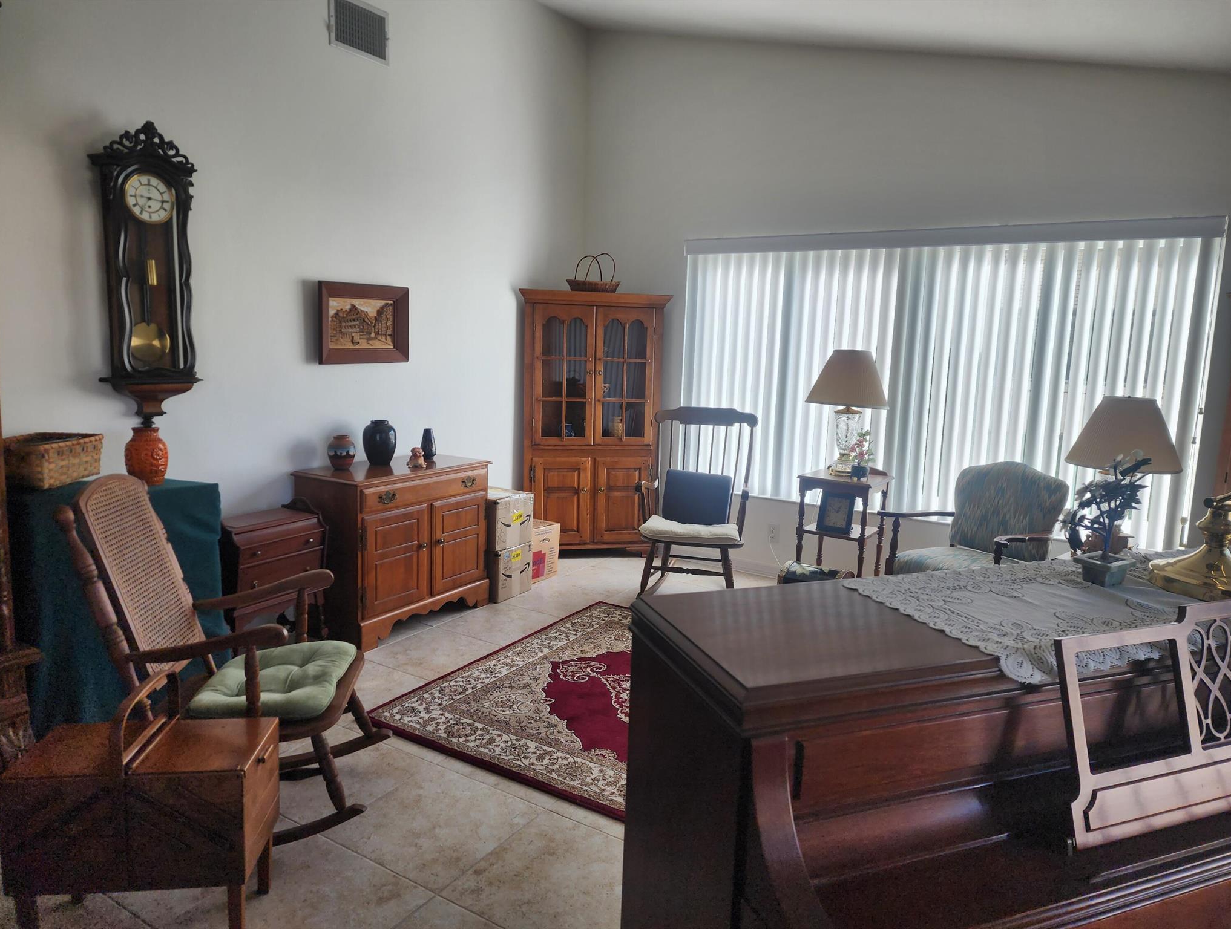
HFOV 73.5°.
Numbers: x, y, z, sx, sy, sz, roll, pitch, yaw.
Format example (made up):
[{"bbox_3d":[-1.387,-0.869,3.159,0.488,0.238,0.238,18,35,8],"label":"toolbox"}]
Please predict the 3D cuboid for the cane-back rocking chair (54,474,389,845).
[{"bbox_3d":[-1.111,0.522,2.421,0.790,1.000,0.580,1,9,-6],"label":"cane-back rocking chair"}]

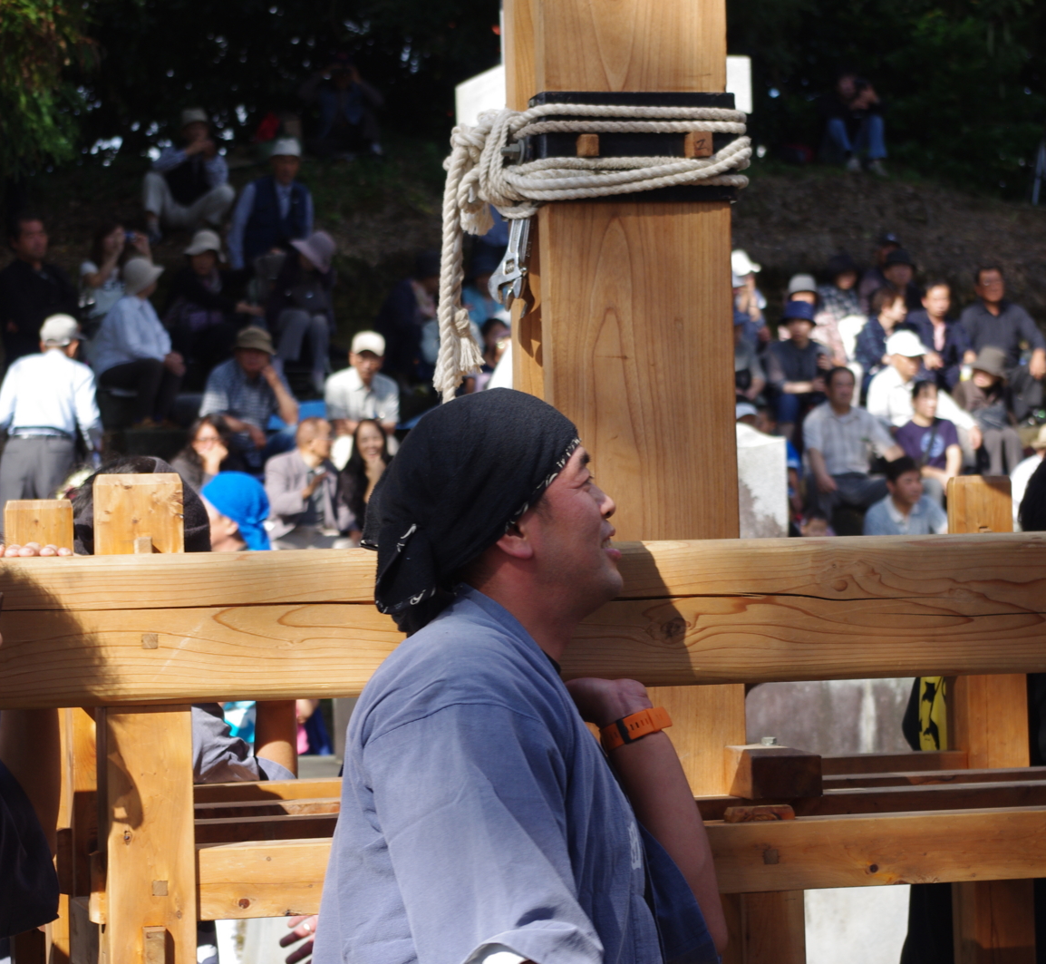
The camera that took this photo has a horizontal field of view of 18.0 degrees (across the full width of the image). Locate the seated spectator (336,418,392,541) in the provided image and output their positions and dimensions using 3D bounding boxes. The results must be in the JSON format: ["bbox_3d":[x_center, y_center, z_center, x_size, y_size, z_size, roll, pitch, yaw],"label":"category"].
[{"bbox_3d":[-0.847,0.197,18.200,0.480,1.100,0.720,-1,-1,0],"label":"seated spectator"}]

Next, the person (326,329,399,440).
[{"bbox_3d":[-0.943,-0.365,19.384,0.500,1.050,0.800,-1,-2,-4],"label":"person"}]

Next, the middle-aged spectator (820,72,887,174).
[{"bbox_3d":[2.694,-2.944,27.000,0.550,0.860,0.720,-1,-1,-13],"label":"middle-aged spectator"}]

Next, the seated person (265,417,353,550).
[{"bbox_3d":[-1.204,0.124,18.485,0.560,0.980,0.780,0,-2,-30],"label":"seated person"}]

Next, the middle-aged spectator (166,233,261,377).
[{"bbox_3d":[-1.813,-1.017,19.300,0.570,0.930,0.720,-1,-1,-7],"label":"middle-aged spectator"}]

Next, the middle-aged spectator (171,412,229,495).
[{"bbox_3d":[-1.766,0.178,18.200,0.480,1.100,0.720,-1,-1,-6],"label":"middle-aged spectator"}]

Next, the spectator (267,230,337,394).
[{"bbox_3d":[-1.369,-1.052,20.584,0.460,1.030,0.760,-2,-2,5],"label":"spectator"}]

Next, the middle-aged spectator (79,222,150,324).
[{"bbox_3d":[-2.691,-1.179,21.783,0.520,1.080,0.720,0,-3,-45],"label":"middle-aged spectator"}]

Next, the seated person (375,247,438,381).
[{"bbox_3d":[-0.686,-0.964,20.685,0.500,0.980,0.740,0,-2,-42],"label":"seated person"}]

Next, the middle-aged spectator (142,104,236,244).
[{"bbox_3d":[-2.245,-2.058,22.200,0.620,0.910,0.750,-1,-1,-5],"label":"middle-aged spectator"}]

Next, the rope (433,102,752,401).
[{"bbox_3d":[0.089,-0.286,4.150,0.380,0.380,0.280,-1,-1,-13],"label":"rope"}]

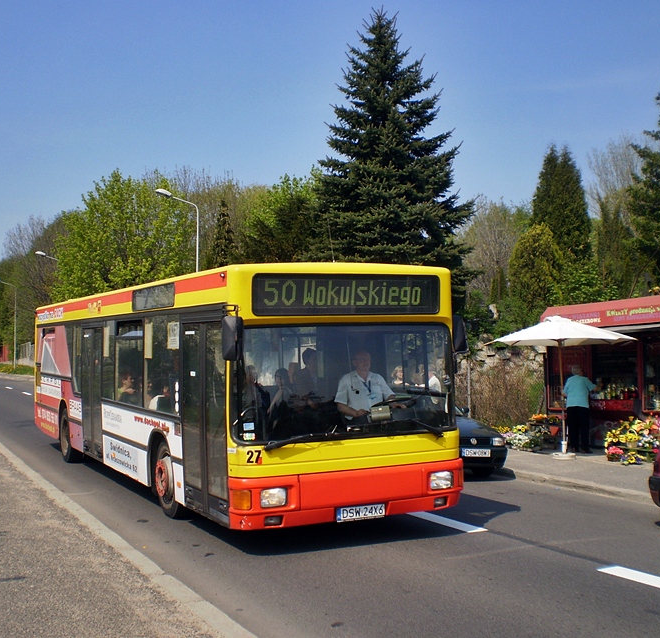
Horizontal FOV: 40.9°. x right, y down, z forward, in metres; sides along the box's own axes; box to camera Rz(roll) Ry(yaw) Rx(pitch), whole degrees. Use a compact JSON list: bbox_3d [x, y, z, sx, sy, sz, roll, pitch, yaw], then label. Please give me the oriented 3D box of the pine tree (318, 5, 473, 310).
[{"bbox_3d":[2.115,-4.707,29.000,5.182,10.955,5.182,0,-2,0],"label":"pine tree"}]

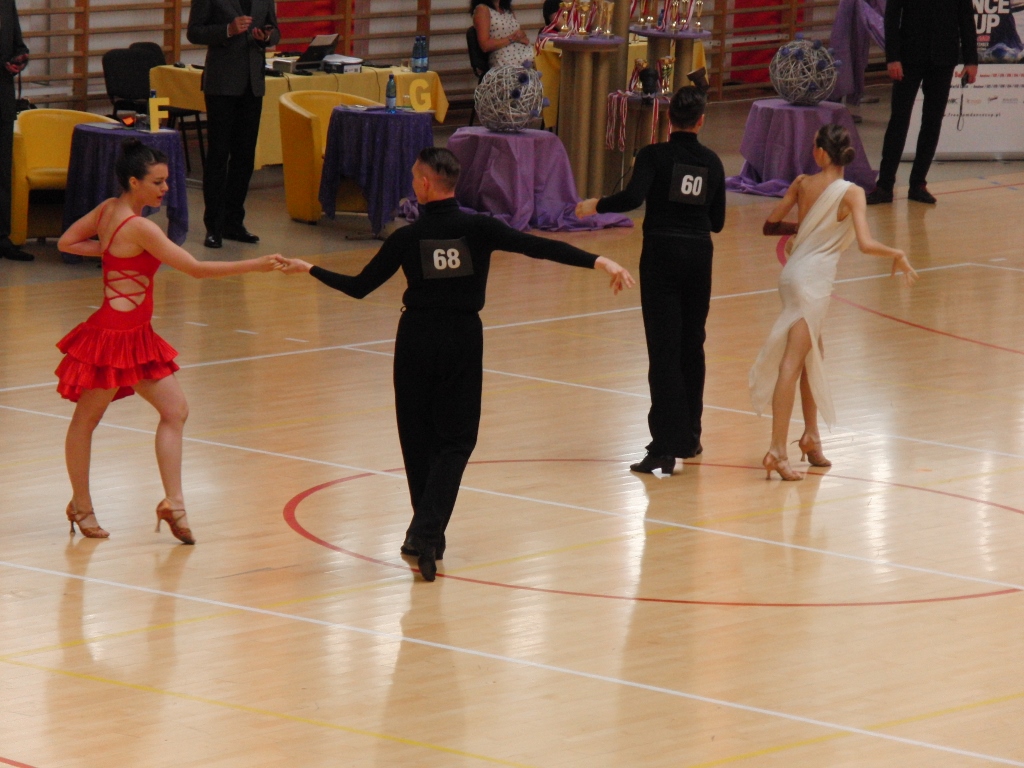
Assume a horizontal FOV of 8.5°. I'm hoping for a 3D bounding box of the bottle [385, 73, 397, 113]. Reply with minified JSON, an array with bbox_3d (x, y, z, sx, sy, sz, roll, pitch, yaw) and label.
[{"bbox_3d":[-0.714,-1.709,40.309,0.066,0.232,0.066,3,8,0],"label":"bottle"}]

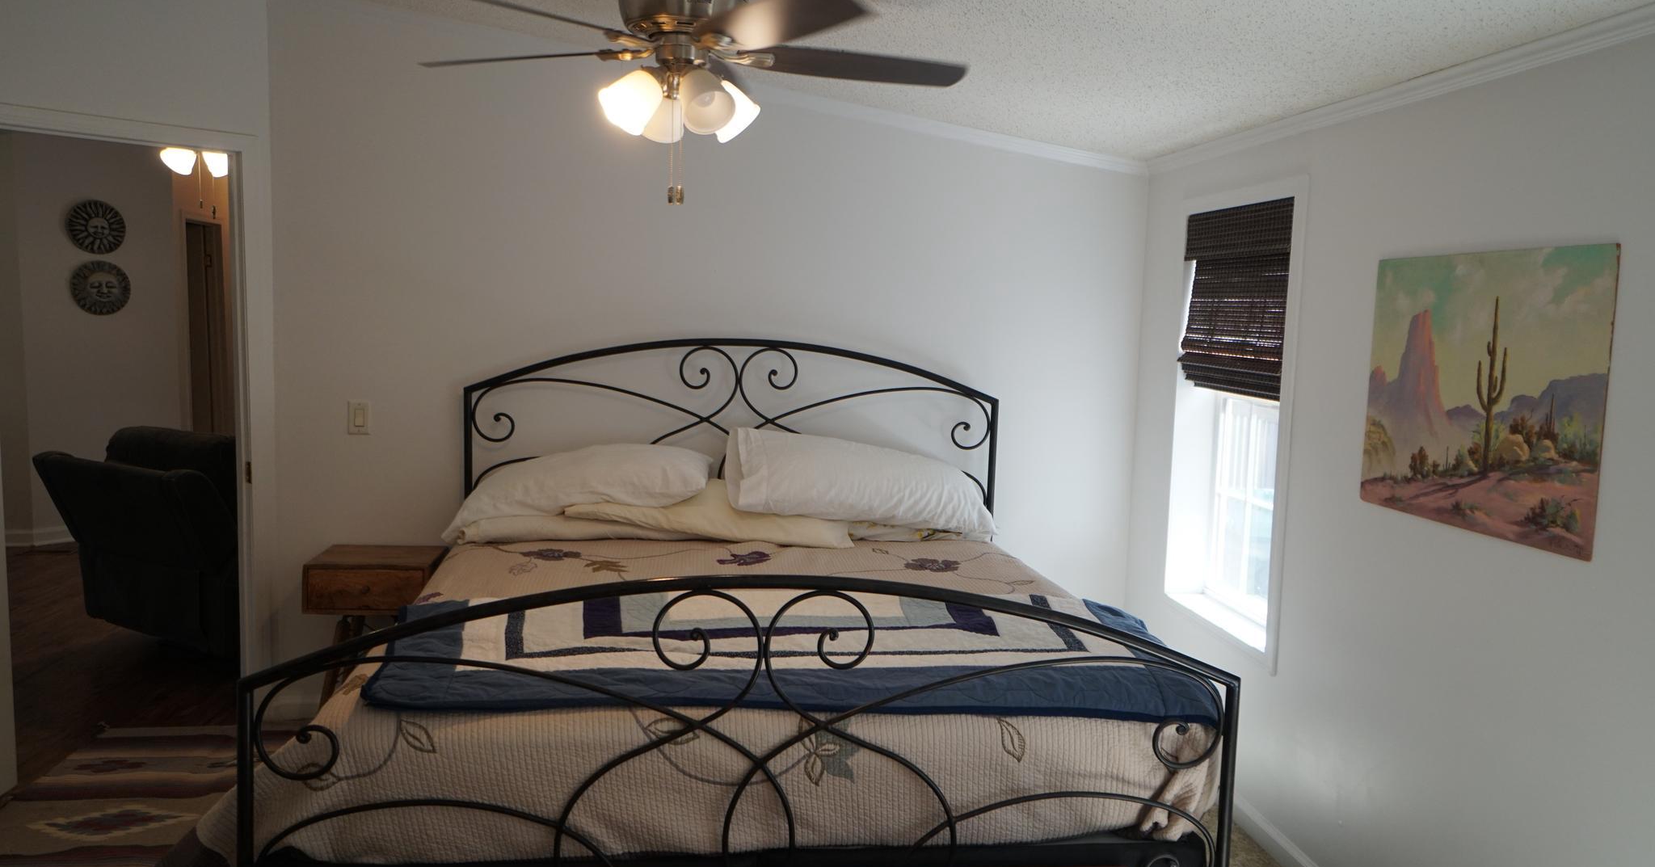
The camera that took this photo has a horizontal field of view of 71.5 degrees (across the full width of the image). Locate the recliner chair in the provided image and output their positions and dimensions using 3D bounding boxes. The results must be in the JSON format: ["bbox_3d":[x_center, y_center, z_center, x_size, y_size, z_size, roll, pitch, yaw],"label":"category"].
[{"bbox_3d":[-2.780,0.480,5.161,0.910,0.960,0.950,5,7,33],"label":"recliner chair"}]

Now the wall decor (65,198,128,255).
[{"bbox_3d":[-4.583,-1.301,7.218,0.040,0.335,0.335,6,7,39],"label":"wall decor"}]

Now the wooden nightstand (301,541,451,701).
[{"bbox_3d":[-1.606,0.764,4.135,0.410,0.654,0.350,1,5,-6],"label":"wooden nightstand"}]

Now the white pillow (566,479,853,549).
[{"bbox_3d":[-0.396,0.264,4.065,0.920,0.150,0.460,6,10,-7],"label":"white pillow"}]

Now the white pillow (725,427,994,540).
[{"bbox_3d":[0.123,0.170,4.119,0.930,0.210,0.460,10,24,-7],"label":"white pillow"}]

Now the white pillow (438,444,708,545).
[{"bbox_3d":[-0.852,0.183,4.019,0.910,0.190,0.460,-7,19,-5],"label":"white pillow"}]

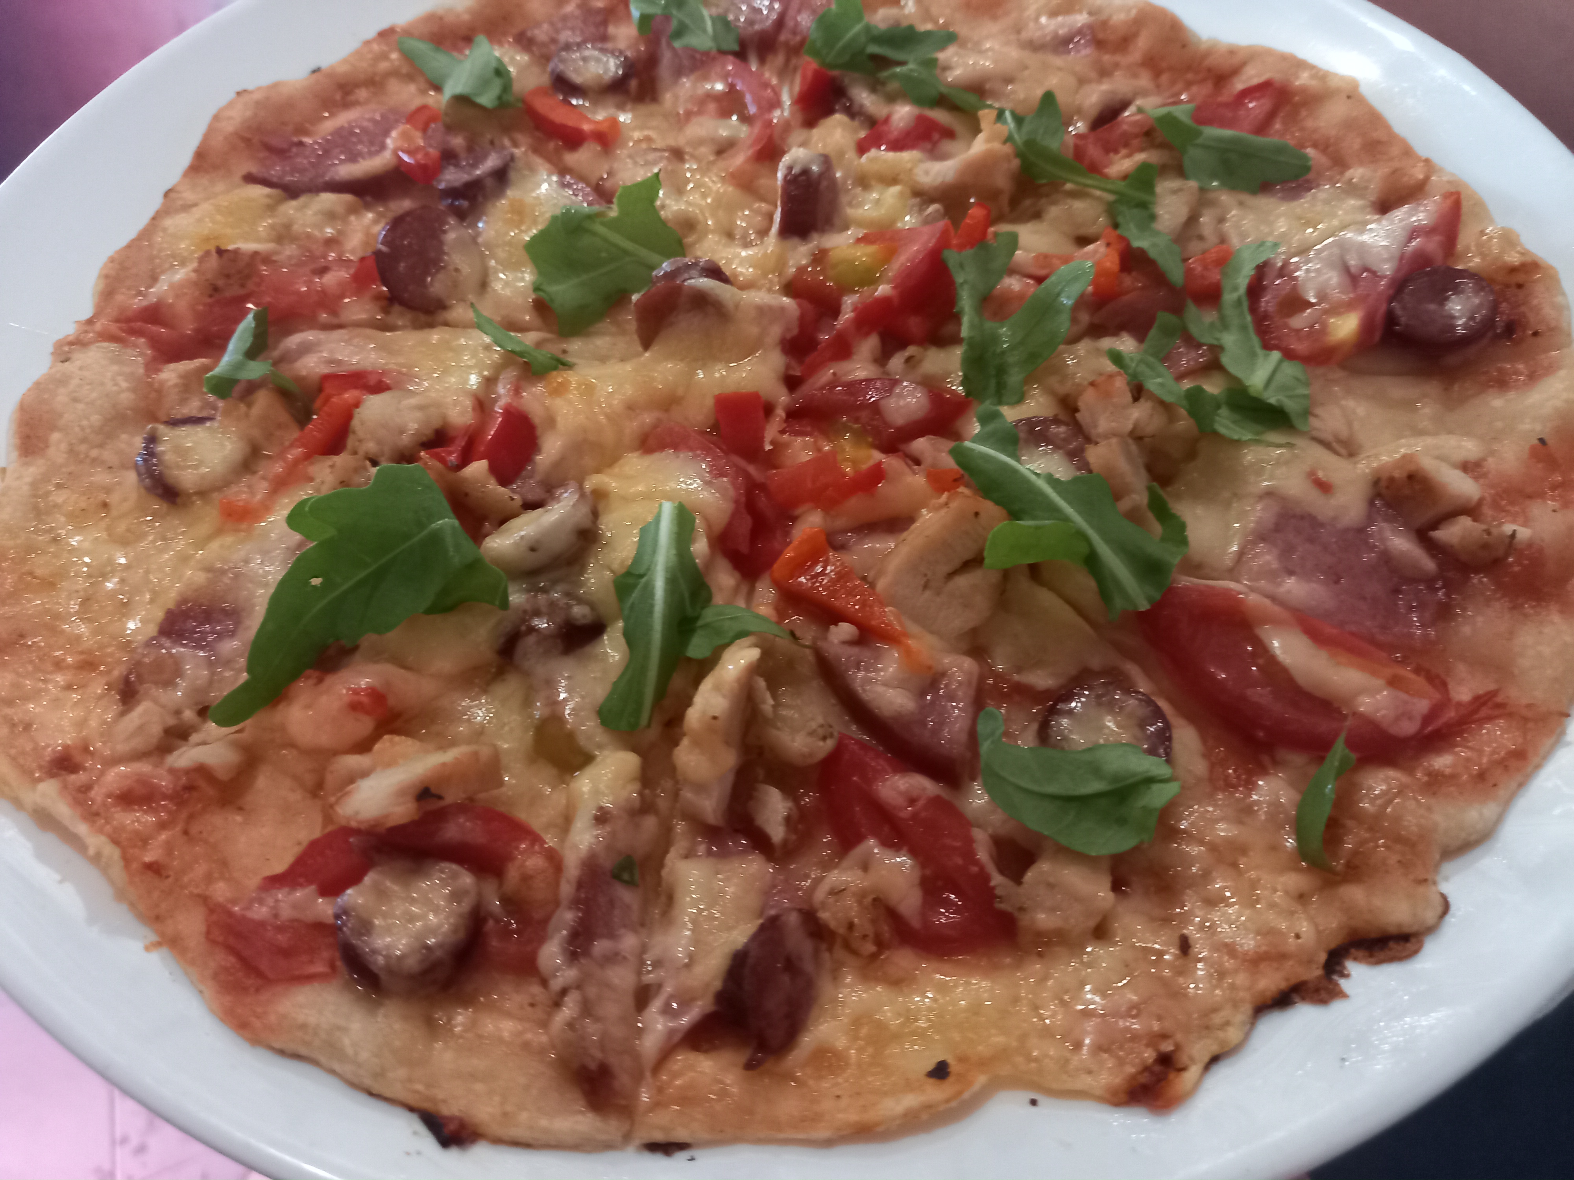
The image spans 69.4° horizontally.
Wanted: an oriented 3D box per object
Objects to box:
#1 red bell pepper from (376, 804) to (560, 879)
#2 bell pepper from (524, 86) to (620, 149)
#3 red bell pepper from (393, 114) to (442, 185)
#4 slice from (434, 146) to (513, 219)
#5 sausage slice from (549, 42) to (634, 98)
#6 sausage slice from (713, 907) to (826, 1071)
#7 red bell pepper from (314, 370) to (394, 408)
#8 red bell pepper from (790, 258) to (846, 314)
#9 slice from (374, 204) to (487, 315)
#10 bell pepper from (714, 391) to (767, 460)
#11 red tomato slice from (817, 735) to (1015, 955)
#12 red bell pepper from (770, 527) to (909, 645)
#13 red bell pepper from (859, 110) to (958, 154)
[{"bbox_3d":[-0.043,0.034,0.156,0.023,0.007,0.009,7,56,6],"label":"red bell pepper"},{"bbox_3d":[-0.047,-0.103,0.247,0.022,0.006,0.007,23,59,16],"label":"bell pepper"},{"bbox_3d":[-0.080,-0.095,0.246,0.009,0.007,0.015,-12,57,-7],"label":"red bell pepper"},{"bbox_3d":[-0.067,-0.087,0.244,0.016,0.009,0.016,1,56,2],"label":"slice"},{"bbox_3d":[-0.044,-0.118,0.258,0.018,0.005,0.018,-1,56,1],"label":"sausage slice"},{"bbox_3d":[-0.002,0.049,0.141,0.005,0.018,0.018,2,52,34],"label":"sausage slice"},{"bbox_3d":[-0.080,-0.037,0.212,0.013,0.006,0.006,1,56,2],"label":"red bell pepper"},{"bbox_3d":[0.006,-0.058,0.216,0.010,0.007,0.010,-1,66,1],"label":"red bell pepper"},{"bbox_3d":[-0.069,-0.064,0.220,0.020,0.007,0.020,-2,96,-8],"label":"slice"},{"bbox_3d":[-0.008,-0.028,0.194,0.008,0.013,0.004,-5,21,3],"label":"bell pepper"},{"bbox_3d":[0.018,0.035,0.160,0.018,0.008,0.028,-27,59,-16],"label":"red tomato slice"},{"bbox_3d":[0.009,0.000,0.181,0.021,0.007,0.009,35,63,22],"label":"red bell pepper"},{"bbox_3d":[0.025,-0.098,0.243,0.021,0.006,0.011,-5,56,-2],"label":"red bell pepper"}]

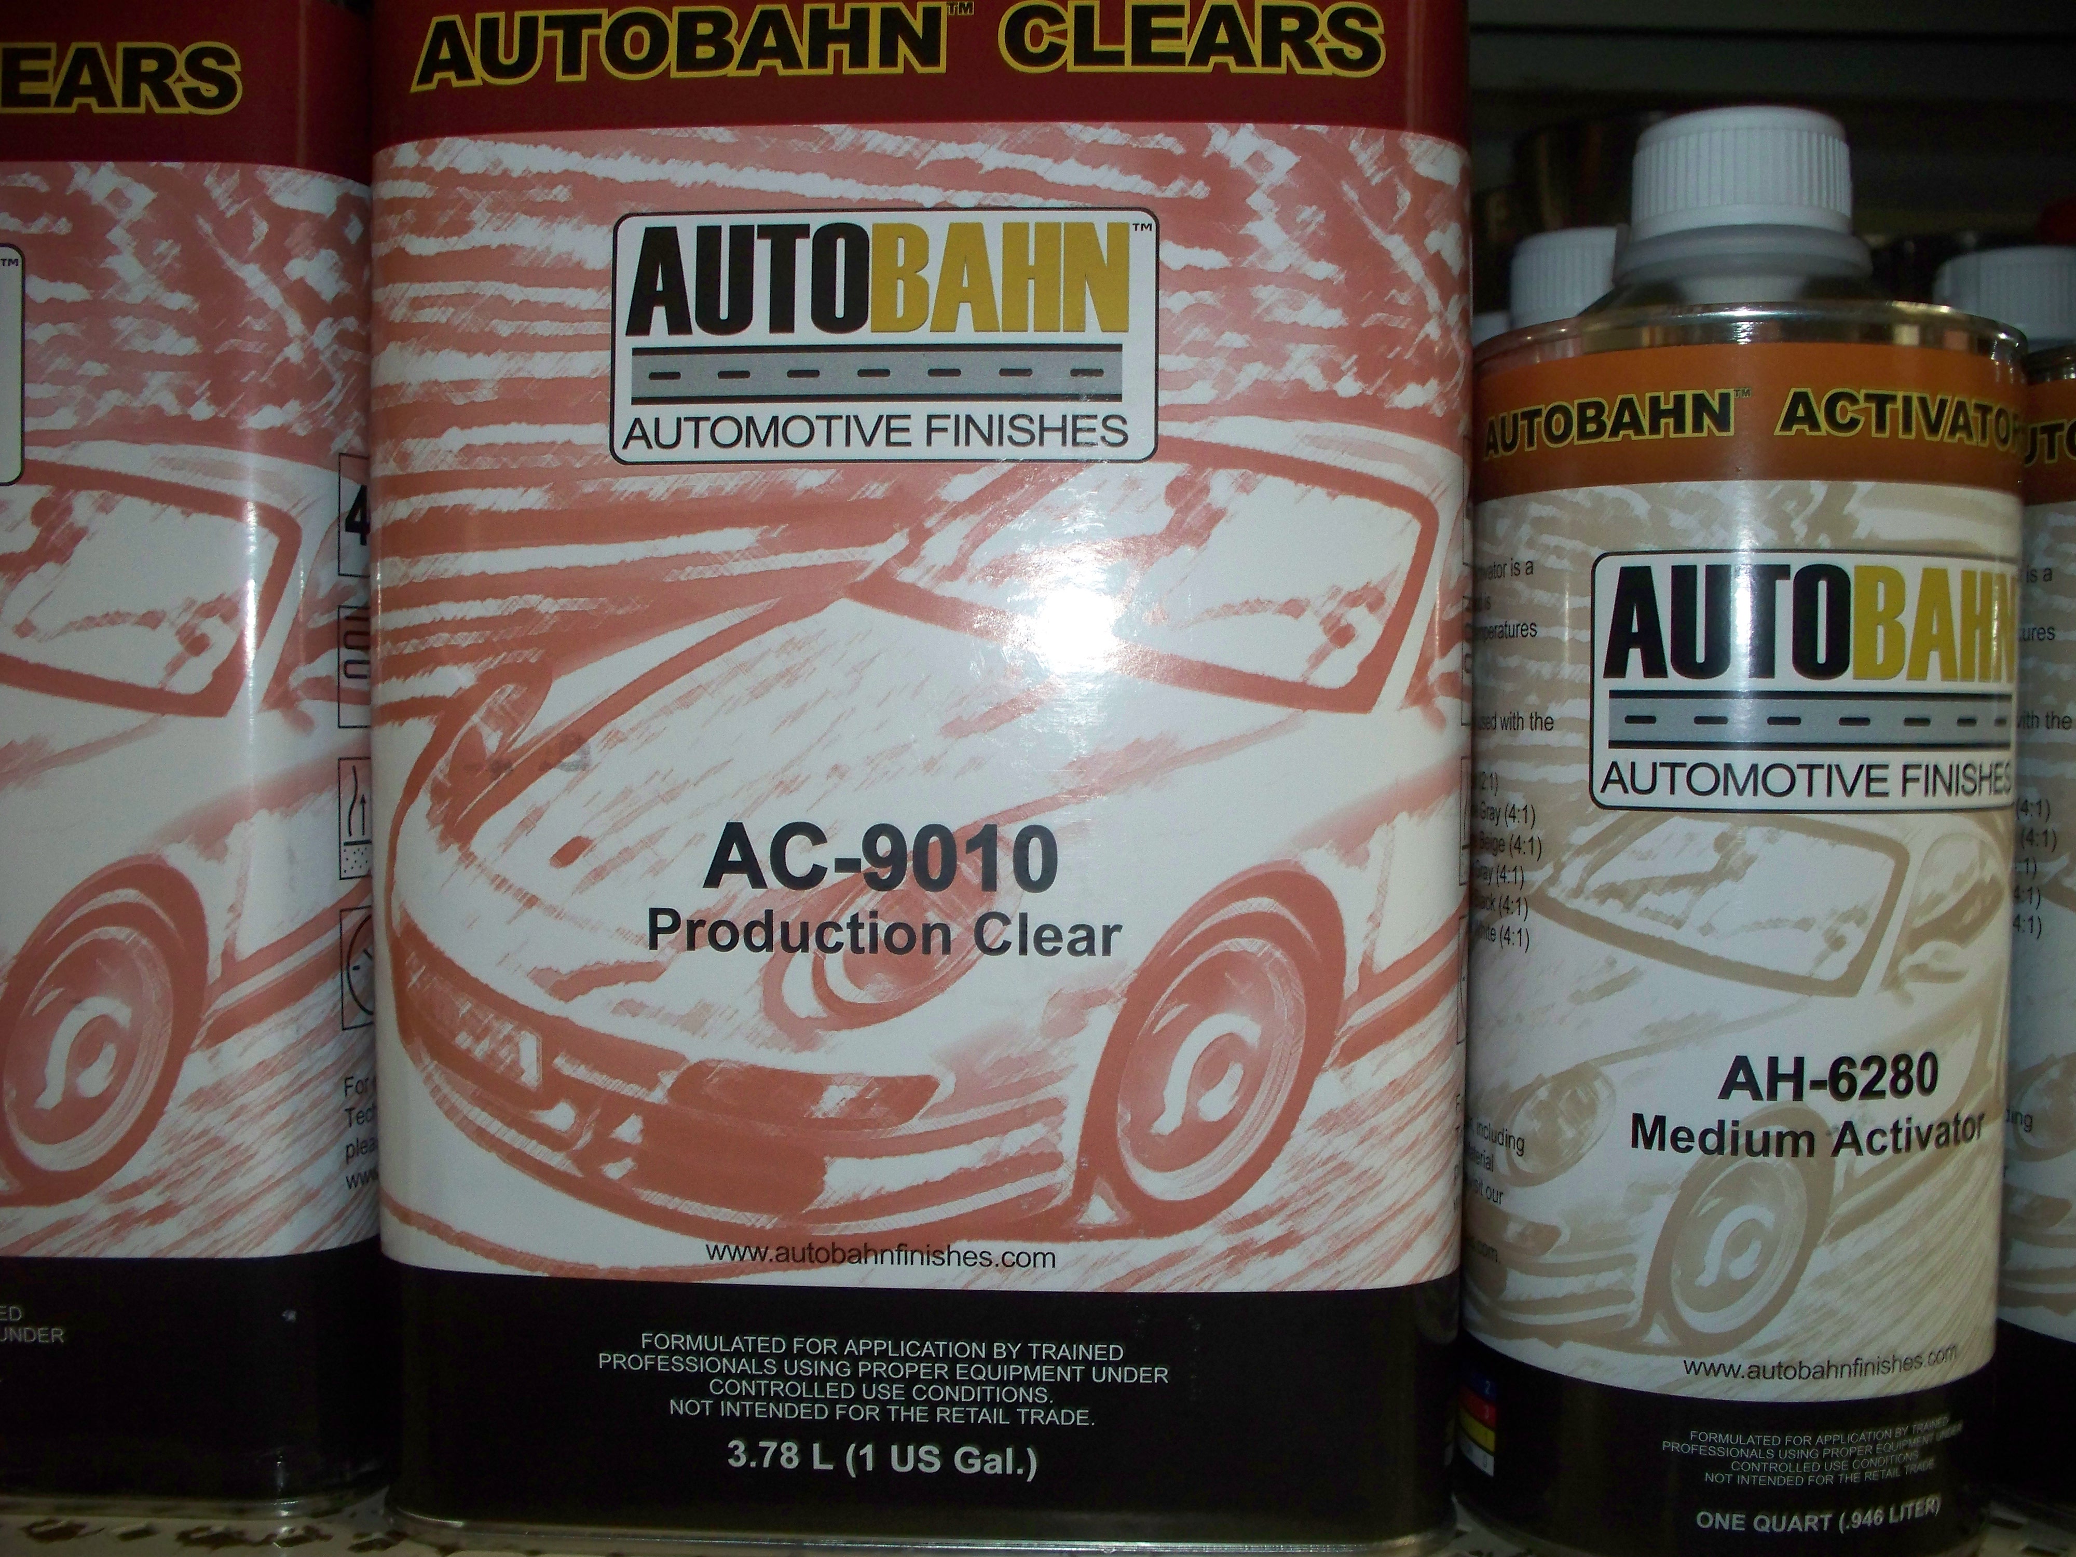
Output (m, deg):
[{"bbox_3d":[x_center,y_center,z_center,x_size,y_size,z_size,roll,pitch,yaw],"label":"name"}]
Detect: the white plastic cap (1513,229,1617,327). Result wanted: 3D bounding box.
[{"bbox_3d":[0.111,-0.097,0.429,0.034,0.019,0.034,0,2,0],"label":"white plastic cap"}]

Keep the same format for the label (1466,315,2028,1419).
[{"bbox_3d":[0.109,0.012,0.333,0.084,0.147,0.078,0,3,0],"label":"label"}]

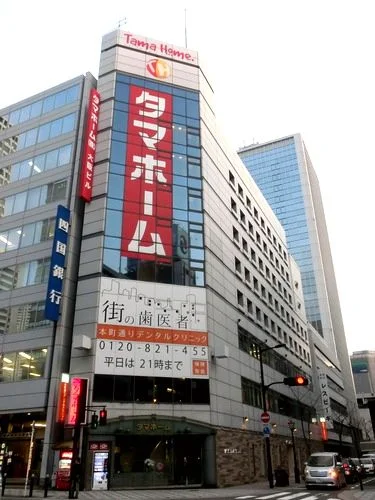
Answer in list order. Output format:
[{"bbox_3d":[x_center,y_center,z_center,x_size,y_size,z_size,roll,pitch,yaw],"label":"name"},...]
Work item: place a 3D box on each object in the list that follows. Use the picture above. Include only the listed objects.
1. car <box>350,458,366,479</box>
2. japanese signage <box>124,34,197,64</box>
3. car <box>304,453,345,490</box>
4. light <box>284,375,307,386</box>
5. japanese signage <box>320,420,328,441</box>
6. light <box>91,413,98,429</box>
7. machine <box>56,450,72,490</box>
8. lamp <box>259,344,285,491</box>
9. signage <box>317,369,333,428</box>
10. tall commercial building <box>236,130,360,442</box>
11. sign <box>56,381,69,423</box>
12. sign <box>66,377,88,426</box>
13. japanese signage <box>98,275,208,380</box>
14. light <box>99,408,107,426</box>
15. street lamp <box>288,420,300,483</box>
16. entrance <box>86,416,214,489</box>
[{"bbox_3d":[13.710,17.853,35.720,1.700,1.500,4.300,-12,-28,23],"label":"car"},{"bbox_3d":[-2.453,-18.862,40.375,6.900,1.500,0.200,8,-27,-19],"label":"japanese signage"},{"bbox_3d":[7.851,12.454,24.536,1.700,1.680,4.200,-12,-28,22],"label":"car"},{"bbox_3d":[6.280,7.676,25.196,1.250,0.460,0.380,-17,-30,30],"label":"light"},{"bbox_3d":[17.283,22.746,54.543,0.700,2.200,0.250,-12,-28,23],"label":"japanese signage"},{"bbox_3d":[-5.054,9.418,23.698,0.240,0.740,0.380,-12,-28,22],"label":"light"},{"bbox_3d":[-6.516,12.280,24.111,1.000,1.900,0.750,-12,-28,23],"label":"machine"},{"bbox_3d":[5.215,9.392,25.369,1.900,8.022,0.600,-12,-28,23],"label":"lamp"},{"bbox_3d":[18.674,20.241,59.061,0.950,7.200,0.350,-12,-28,23],"label":"signage"},{"bbox_3d":[32.625,15.700,143.361,30.000,97.000,38.000,-12,-28,22],"label":"tall commercial building"},{"bbox_3d":[-7.112,8.636,24.652,0.250,2.100,0.700,-12,-28,23],"label":"sign"},{"bbox_3d":[-5.746,8.014,22.840,0.580,2.330,0.650,-12,-28,22],"label":"sign"},{"bbox_3d":[-2.126,5.182,28.859,7.600,6.350,0.200,8,-27,-19],"label":"japanese signage"},{"bbox_3d":[-4.366,8.742,22.573,0.380,0.740,0.240,-12,-28,22],"label":"light"},{"bbox_3d":[7.105,13.352,28.773,0.450,3.750,0.450,-12,-28,23],"label":"street lamp"},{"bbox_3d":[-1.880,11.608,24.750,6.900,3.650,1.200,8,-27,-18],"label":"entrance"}]

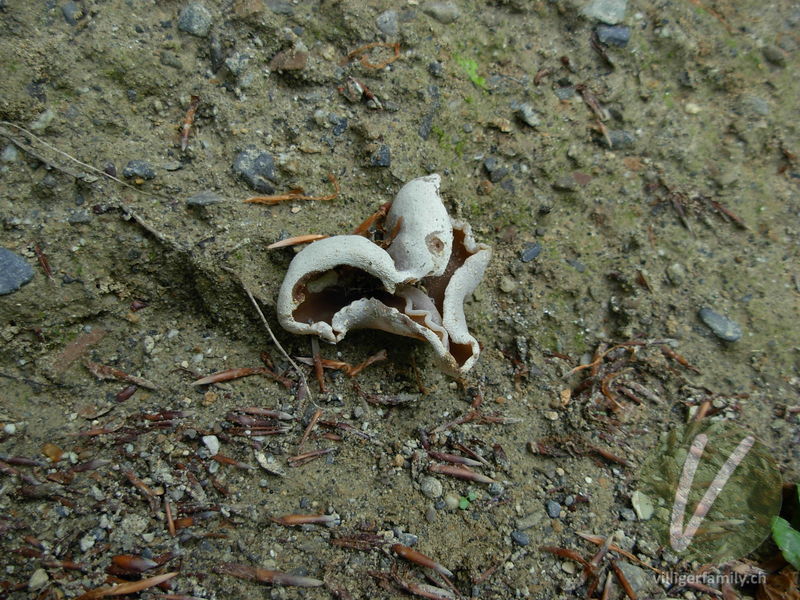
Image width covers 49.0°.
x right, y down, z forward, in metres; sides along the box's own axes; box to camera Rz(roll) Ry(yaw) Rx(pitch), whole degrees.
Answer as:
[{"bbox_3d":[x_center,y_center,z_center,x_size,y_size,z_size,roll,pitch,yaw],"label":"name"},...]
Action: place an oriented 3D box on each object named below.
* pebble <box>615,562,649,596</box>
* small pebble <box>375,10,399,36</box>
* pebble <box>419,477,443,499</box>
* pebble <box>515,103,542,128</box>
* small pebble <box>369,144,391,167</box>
[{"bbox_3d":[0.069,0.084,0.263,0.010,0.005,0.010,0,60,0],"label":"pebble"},{"bbox_3d":[-0.005,-0.108,0.344,0.009,0.007,0.012,0,57,0],"label":"small pebble"},{"bbox_3d":[0.009,0.058,0.273,0.007,0.004,0.006,0,60,0],"label":"pebble"},{"bbox_3d":[0.046,-0.067,0.318,0.005,0.004,0.010,-28,61,-17],"label":"pebble"},{"bbox_3d":[-0.007,-0.052,0.319,0.008,0.006,0.009,0,37,0],"label":"small pebble"}]

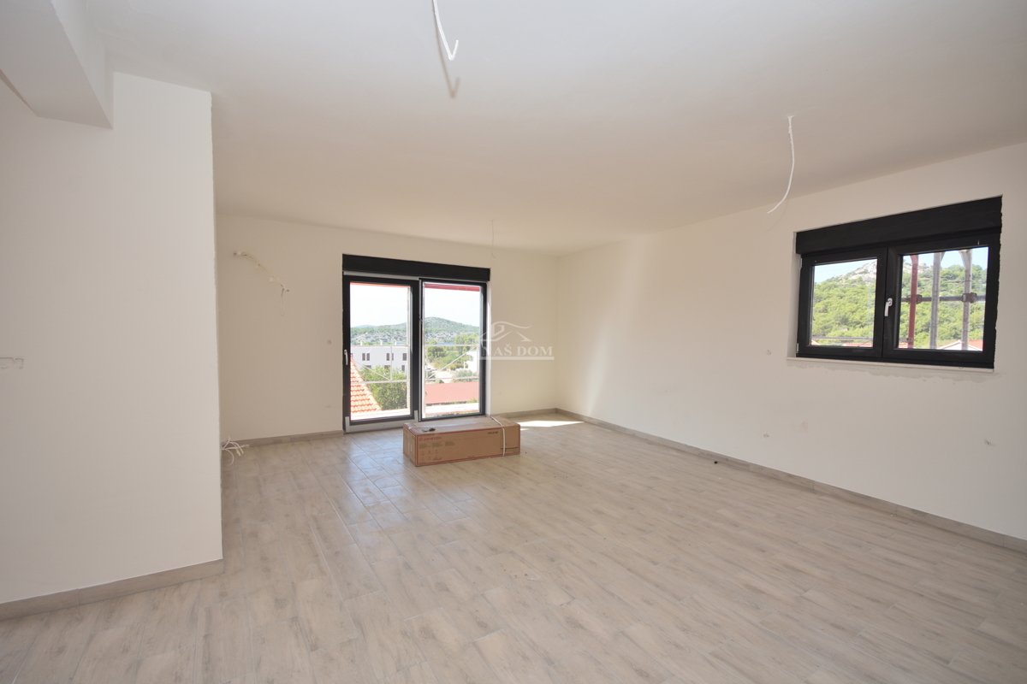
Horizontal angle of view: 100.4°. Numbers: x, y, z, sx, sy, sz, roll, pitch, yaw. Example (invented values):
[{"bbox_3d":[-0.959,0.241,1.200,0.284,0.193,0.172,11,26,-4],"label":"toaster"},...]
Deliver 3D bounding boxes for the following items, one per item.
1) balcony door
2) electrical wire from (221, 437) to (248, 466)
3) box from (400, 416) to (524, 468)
[{"bbox_3d":[-1.354,0.043,6.219,2.143,2.362,0.170,0,2,-31],"label":"balcony door"},{"bbox_3d":[-2.917,1.121,4.474,0.240,0.250,0.270,0,2,-30],"label":"electrical wire"},{"bbox_3d":[-0.575,1.098,4.824,1.180,0.328,0.552,0,2,-27],"label":"box"}]

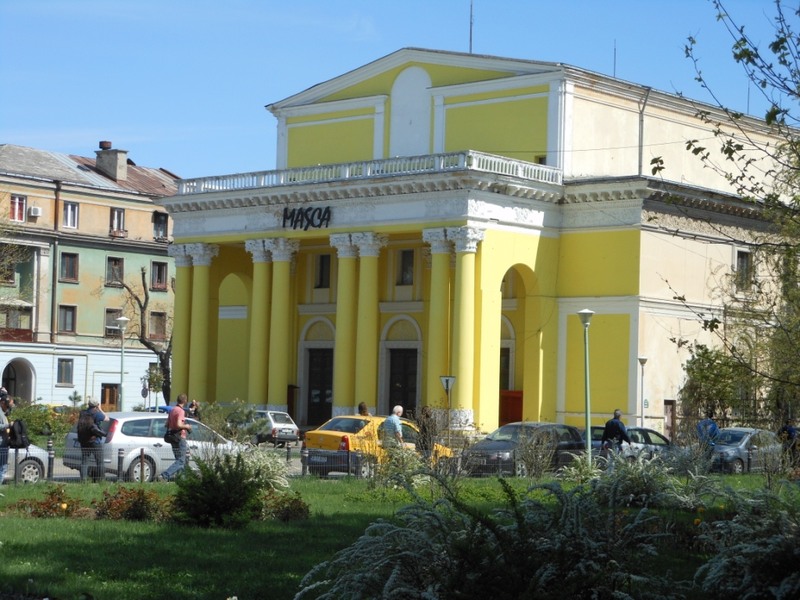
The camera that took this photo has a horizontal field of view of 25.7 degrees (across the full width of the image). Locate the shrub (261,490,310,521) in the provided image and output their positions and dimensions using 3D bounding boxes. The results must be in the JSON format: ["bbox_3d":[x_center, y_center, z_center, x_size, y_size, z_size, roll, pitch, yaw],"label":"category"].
[{"bbox_3d":[-1.623,2.896,25.113,0.660,0.440,0.600,2,-3,0],"label":"shrub"}]

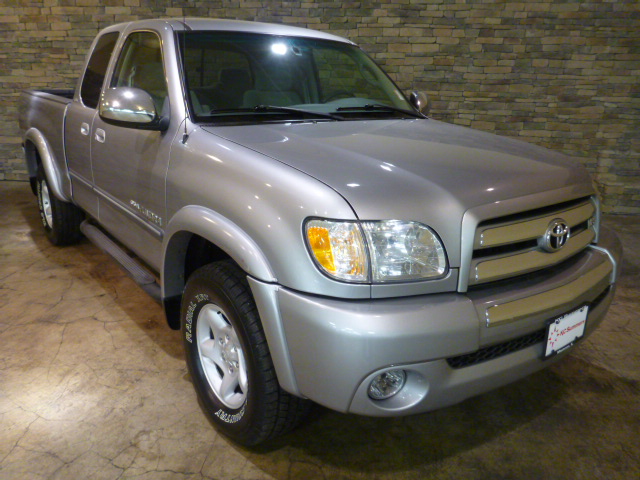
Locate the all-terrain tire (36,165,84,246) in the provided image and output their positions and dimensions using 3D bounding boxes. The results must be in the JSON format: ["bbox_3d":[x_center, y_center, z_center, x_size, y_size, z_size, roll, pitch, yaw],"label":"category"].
[{"bbox_3d":[-2.341,-0.342,4.686,0.275,0.770,0.775,-11,21,-37],"label":"all-terrain tire"}]

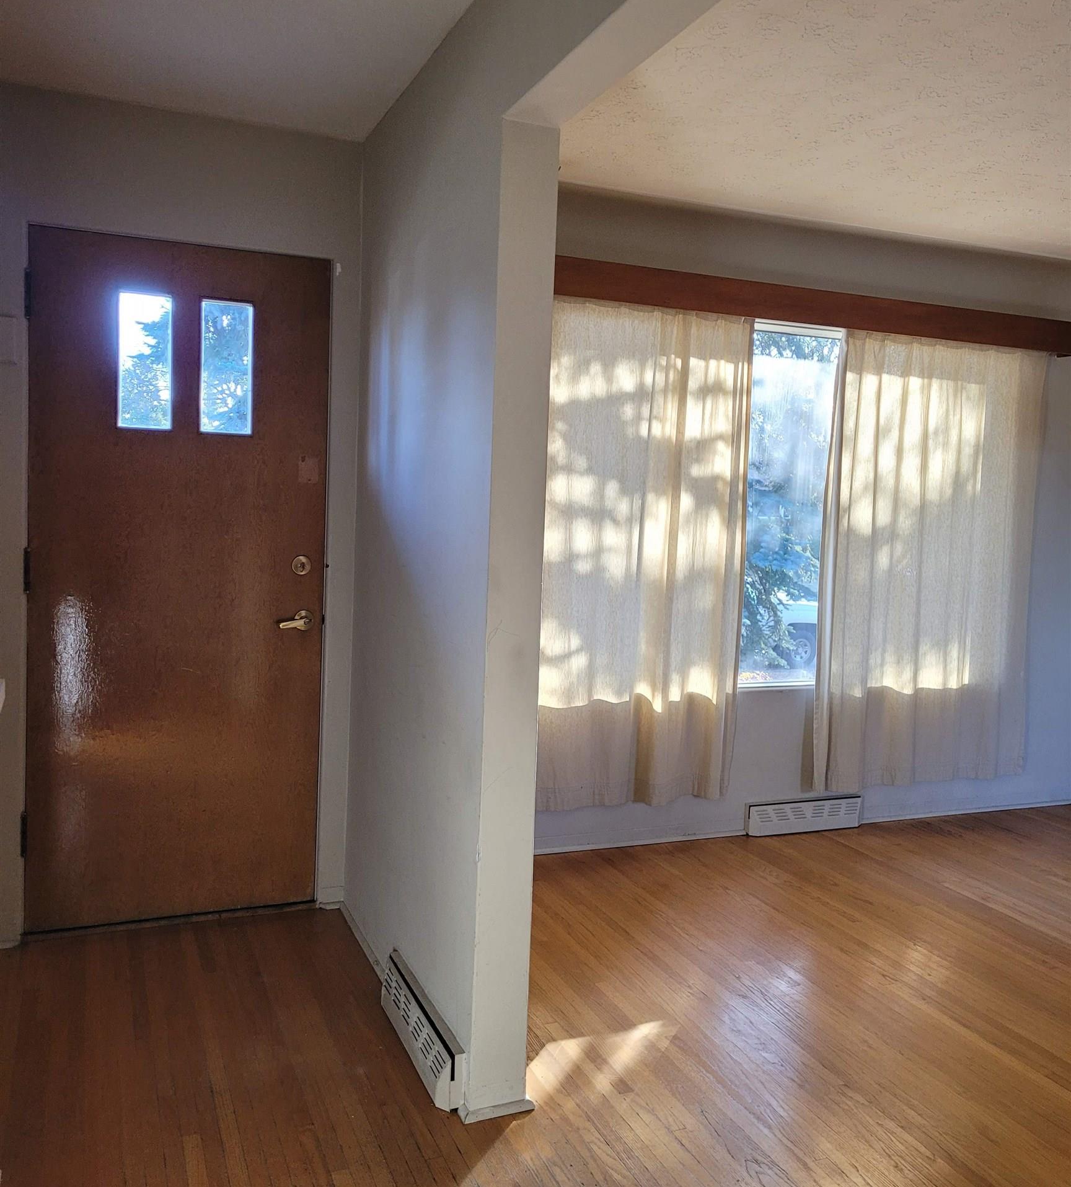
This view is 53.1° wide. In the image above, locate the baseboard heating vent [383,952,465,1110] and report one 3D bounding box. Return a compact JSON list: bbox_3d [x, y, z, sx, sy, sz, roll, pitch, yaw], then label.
[{"bbox_3d":[-0.287,1.036,2.590,0.071,0.122,0.573,0,5,-22],"label":"baseboard heating vent"}]

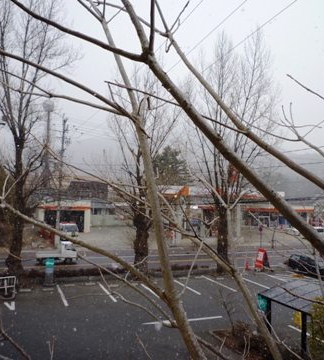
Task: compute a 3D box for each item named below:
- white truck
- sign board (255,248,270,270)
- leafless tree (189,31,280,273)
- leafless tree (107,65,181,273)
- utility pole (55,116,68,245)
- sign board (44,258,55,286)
[{"bbox_3d":[-8.838,6.073,29.202,3.300,1.780,1.430,2,-2,-18],"label":"white truck"},{"bbox_3d":[8.252,6.469,28.344,0.900,1.730,0.680,3,-3,-44],"label":"sign board"},{"bbox_3d":[5.678,-2.000,27.153,6.700,18.400,6.500,1,-2,0],"label":"leafless tree"},{"bbox_3d":[-1.392,-0.584,26.080,5.300,15.200,5.300,2,-2,-18],"label":"leafless tree"},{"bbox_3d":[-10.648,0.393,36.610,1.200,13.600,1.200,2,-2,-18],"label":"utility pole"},{"bbox_3d":[-7.150,5.898,22.128,0.600,1.680,0.380,2,-2,-6],"label":"sign board"}]

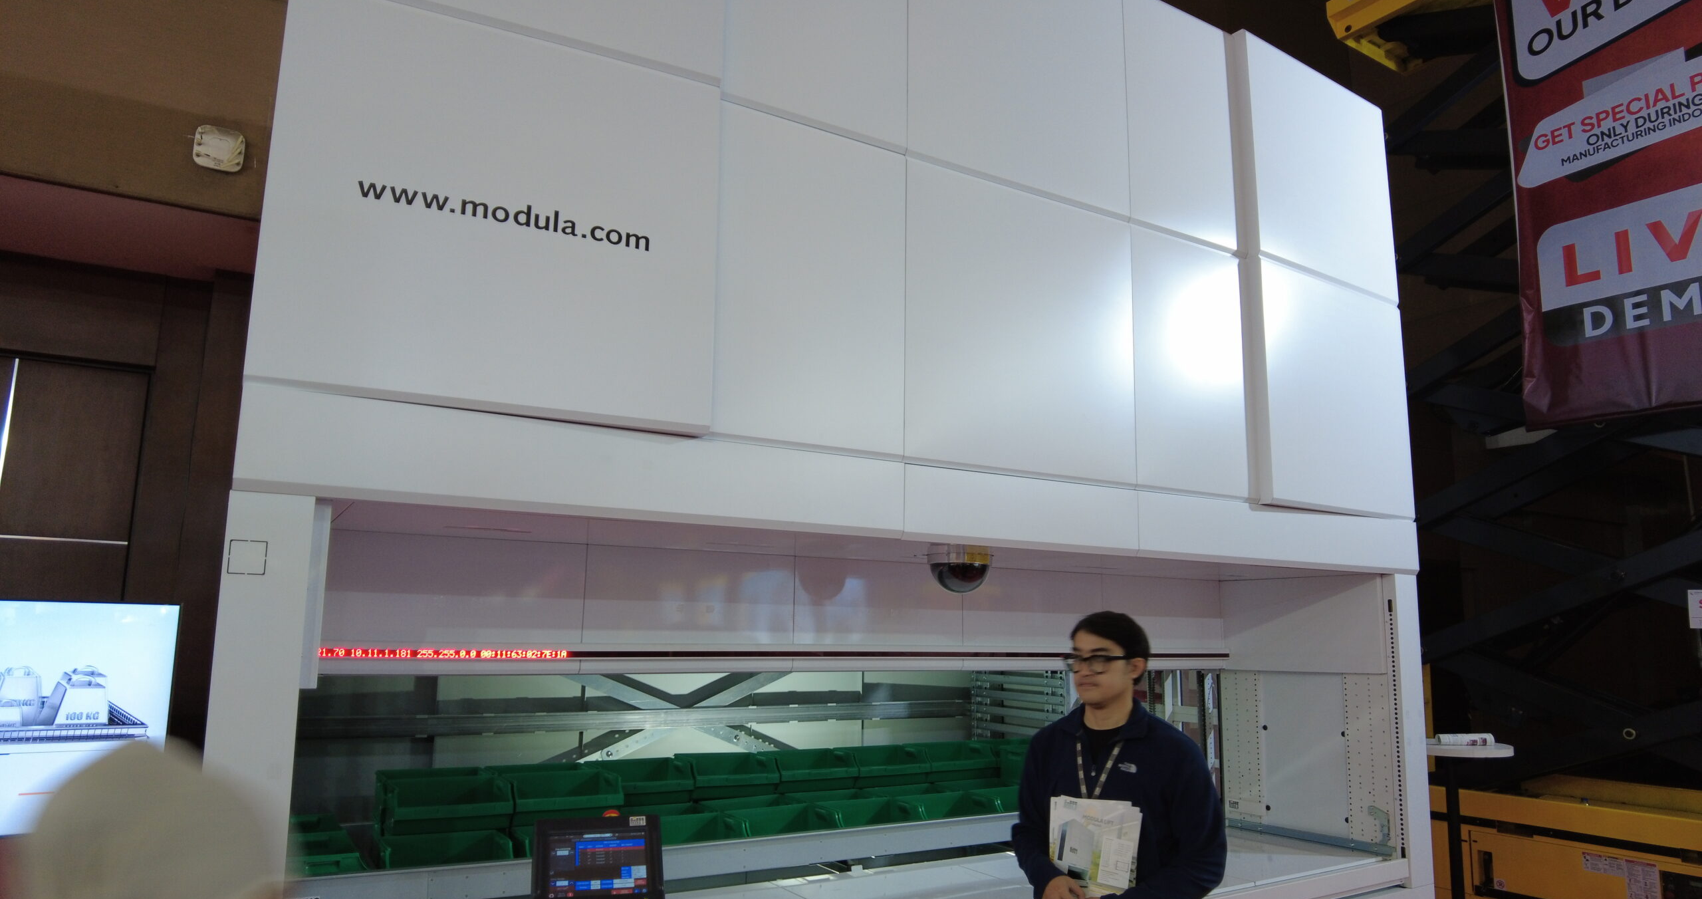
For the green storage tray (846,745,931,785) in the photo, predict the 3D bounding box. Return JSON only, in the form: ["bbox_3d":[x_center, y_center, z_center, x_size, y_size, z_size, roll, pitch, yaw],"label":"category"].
[{"bbox_3d":[0.155,1.578,4.903,0.400,0.168,0.238,7,-12,-30],"label":"green storage tray"}]

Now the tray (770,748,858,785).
[{"bbox_3d":[-0.196,1.490,4.554,0.400,0.150,0.240,7,-11,-30],"label":"tray"}]

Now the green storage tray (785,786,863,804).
[{"bbox_3d":[-0.069,1.600,4.313,0.400,0.150,0.240,7,-11,-30],"label":"green storage tray"}]

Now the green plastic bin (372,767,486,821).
[{"bbox_3d":[-1.650,1.362,3.873,0.400,0.168,0.238,7,-12,-30],"label":"green plastic bin"}]

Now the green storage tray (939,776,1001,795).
[{"bbox_3d":[0.627,1.683,4.710,0.400,0.150,0.240,7,-11,-30],"label":"green storage tray"}]

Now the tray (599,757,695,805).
[{"bbox_3d":[-0.892,1.408,4.156,0.400,0.150,0.240,7,-11,-30],"label":"tray"}]

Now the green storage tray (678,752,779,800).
[{"bbox_3d":[-0.544,1.449,4.355,0.400,0.150,0.240,7,-11,-30],"label":"green storage tray"}]

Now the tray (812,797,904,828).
[{"bbox_3d":[0.068,1.631,4.262,0.400,0.168,0.238,7,-12,-30],"label":"tray"}]

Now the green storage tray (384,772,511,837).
[{"bbox_3d":[-1.459,1.284,3.572,0.400,0.150,0.240,7,-11,-30],"label":"green storage tray"}]

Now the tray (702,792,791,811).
[{"bbox_3d":[-0.423,1.622,4.264,0.400,0.168,0.238,7,-12,-30],"label":"tray"}]

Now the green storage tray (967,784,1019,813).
[{"bbox_3d":[0.741,1.652,4.513,0.400,0.150,0.240,7,-11,-30],"label":"green storage tray"}]

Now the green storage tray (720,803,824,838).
[{"bbox_3d":[-0.291,1.587,4.057,0.400,0.168,0.238,7,-12,-30],"label":"green storage tray"}]

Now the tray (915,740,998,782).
[{"bbox_3d":[0.522,1.622,5.113,0.400,0.168,0.238,7,-12,-30],"label":"tray"}]

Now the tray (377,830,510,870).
[{"bbox_3d":[-1.415,1.453,3.415,0.400,0.168,0.238,7,-12,-30],"label":"tray"}]

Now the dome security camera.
[{"bbox_3d":[0.422,0.486,3.823,0.250,0.155,0.250,1,-10,0],"label":"dome security camera"}]

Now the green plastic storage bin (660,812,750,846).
[{"bbox_3d":[-0.639,1.489,3.725,0.400,0.150,0.240,7,-11,-30],"label":"green plastic storage bin"}]

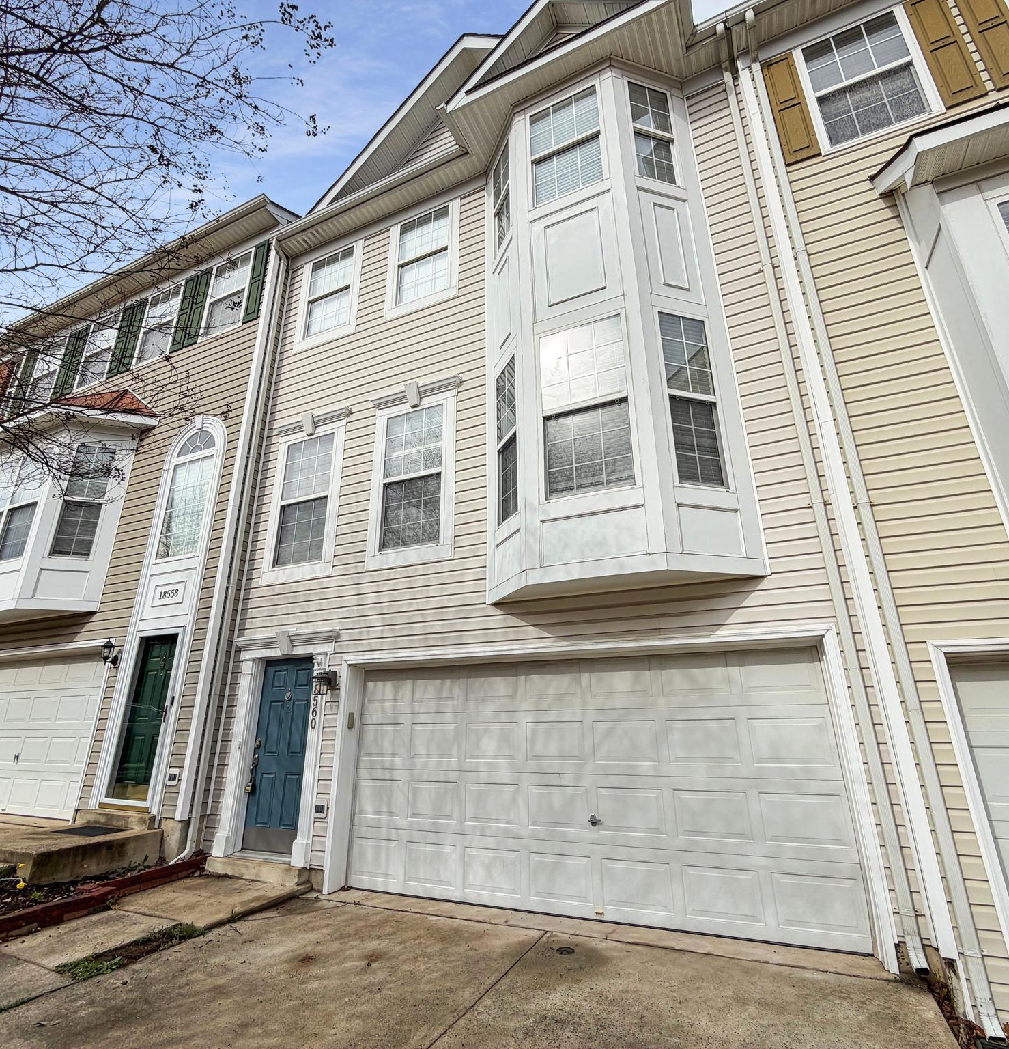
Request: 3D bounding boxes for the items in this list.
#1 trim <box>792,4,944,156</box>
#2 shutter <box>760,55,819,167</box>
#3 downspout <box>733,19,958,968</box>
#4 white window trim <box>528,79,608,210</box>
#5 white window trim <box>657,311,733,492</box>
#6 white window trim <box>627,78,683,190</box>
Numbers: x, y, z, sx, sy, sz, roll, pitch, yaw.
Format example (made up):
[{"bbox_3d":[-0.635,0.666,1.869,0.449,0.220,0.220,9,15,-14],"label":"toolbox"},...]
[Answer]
[{"bbox_3d":[3.397,-4.213,5.353,0.936,1.480,0.080,-9,-21,23],"label":"trim"},{"bbox_3d":[2.827,-4.129,5.587,0.292,1.449,0.040,-9,-21,23],"label":"shutter"},{"bbox_3d":[2.592,-1.351,4.771,0.120,8.300,0.120,-9,-22,23],"label":"downspout"},{"bbox_3d":[0.673,-4.205,6.244,0.860,1.540,0.100,-9,-22,23],"label":"white window trim"},{"bbox_3d":[1.668,-1.114,4.992,0.530,1.760,0.100,6,-21,-16],"label":"white window trim"},{"bbox_3d":[1.617,-4.237,6.119,0.540,1.500,0.100,6,-21,-16],"label":"white window trim"}]

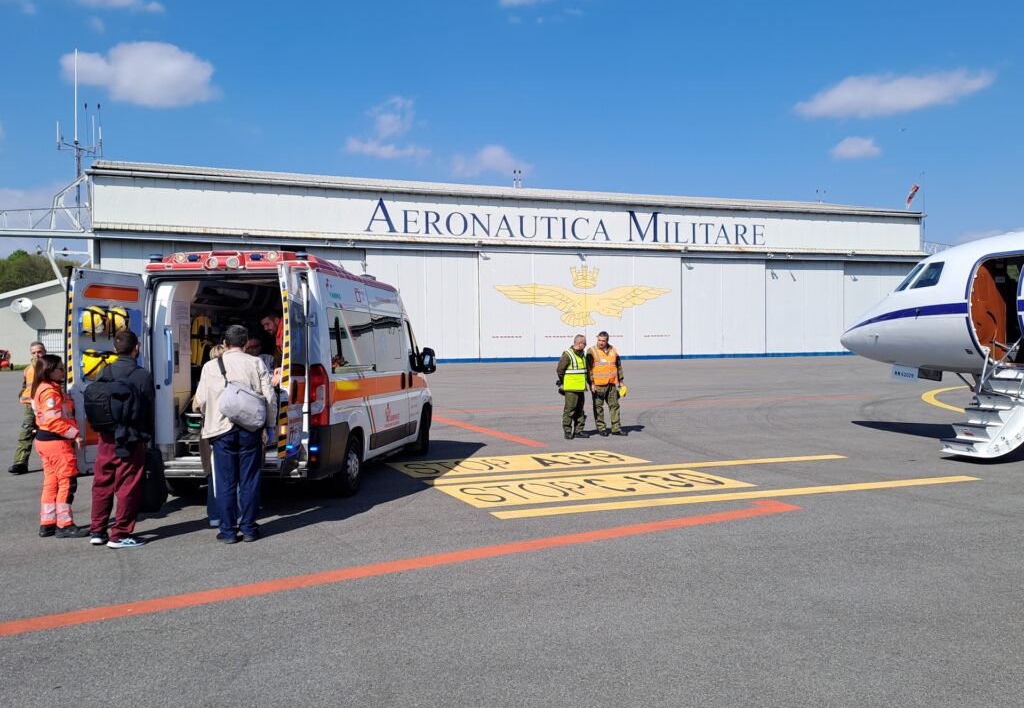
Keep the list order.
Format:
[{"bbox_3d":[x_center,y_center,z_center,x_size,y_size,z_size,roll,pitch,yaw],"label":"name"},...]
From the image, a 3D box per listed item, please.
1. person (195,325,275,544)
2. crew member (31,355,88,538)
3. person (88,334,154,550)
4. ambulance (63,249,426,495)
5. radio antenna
[{"bbox_3d":[-2.300,0.657,6.150,0.620,1.788,0.420,-1,1,-12],"label":"person"},{"bbox_3d":[-3.947,0.798,6.450,0.440,1.570,0.480,-1,1,-28],"label":"crew member"},{"bbox_3d":[-3.248,0.694,6.150,0.520,1.763,0.460,0,1,13],"label":"person"},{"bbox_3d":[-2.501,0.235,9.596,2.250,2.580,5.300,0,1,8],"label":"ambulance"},{"bbox_3d":[-26.841,-14.152,46.000,2.600,9.520,2.100,-1,1,-19],"label":"radio antenna"}]

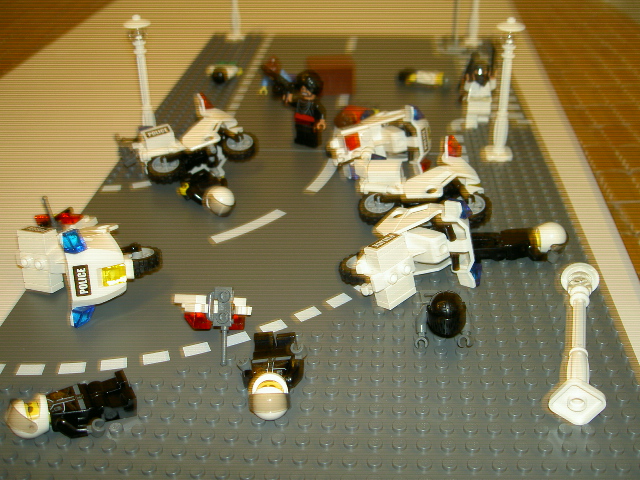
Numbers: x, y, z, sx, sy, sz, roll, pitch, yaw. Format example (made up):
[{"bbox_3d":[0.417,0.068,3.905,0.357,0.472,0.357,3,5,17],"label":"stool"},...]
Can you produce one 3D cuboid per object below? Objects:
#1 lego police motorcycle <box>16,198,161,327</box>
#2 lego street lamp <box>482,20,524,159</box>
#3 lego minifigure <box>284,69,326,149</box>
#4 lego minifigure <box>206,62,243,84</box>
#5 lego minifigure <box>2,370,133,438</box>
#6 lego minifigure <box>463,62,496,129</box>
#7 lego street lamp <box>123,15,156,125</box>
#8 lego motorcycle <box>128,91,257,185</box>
[{"bbox_3d":[-0.100,0.005,0.301,0.063,0.043,0.048,7,24,13],"label":"lego police motorcycle"},{"bbox_3d":[0.104,-0.084,0.405,0.016,0.080,0.016,0,33,5],"label":"lego street lamp"},{"bbox_3d":[-0.008,-0.079,0.433,0.024,0.045,0.016,17,36,26],"label":"lego minifigure"},{"bbox_3d":[-0.073,-0.131,0.553,0.025,0.013,0.036,3,31,6],"label":"lego minifigure"},{"bbox_3d":[-0.084,0.055,0.241,0.043,0.014,0.021,-10,28,-21],"label":"lego minifigure"},{"bbox_3d":[0.101,-0.093,0.460,0.022,0.040,0.015,-4,32,-3],"label":"lego minifigure"},{"bbox_3d":[-0.104,-0.093,0.429,0.016,0.080,0.016,3,33,4],"label":"lego street lamp"},{"bbox_3d":[-0.077,-0.064,0.419,0.066,0.038,0.046,-19,45,-27],"label":"lego motorcycle"}]

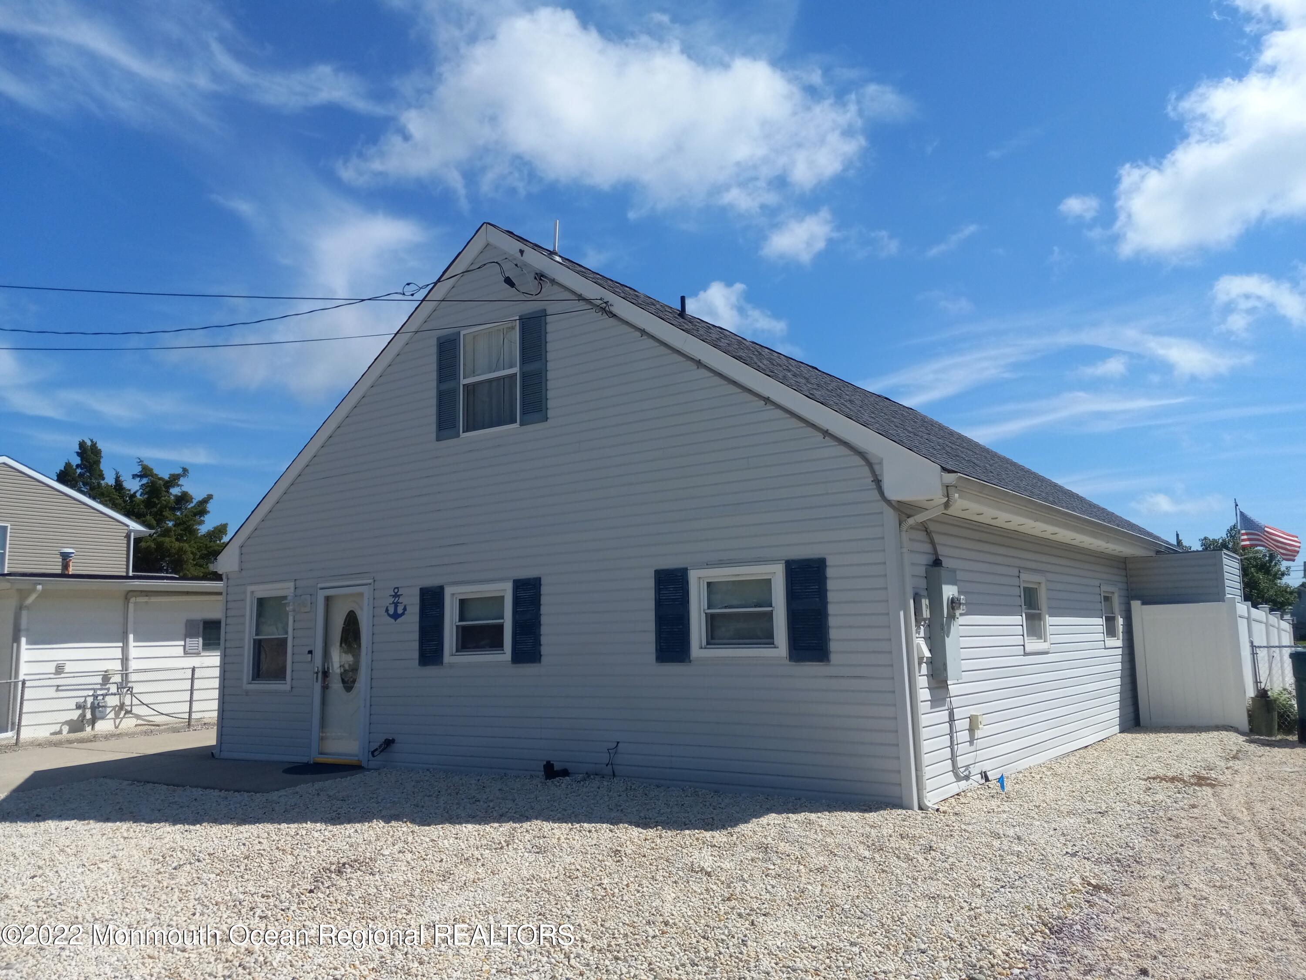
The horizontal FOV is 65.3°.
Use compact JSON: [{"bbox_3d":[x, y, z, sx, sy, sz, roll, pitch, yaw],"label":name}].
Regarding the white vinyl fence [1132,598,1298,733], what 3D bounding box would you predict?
[{"bbox_3d":[9.534,2.825,17.042,1.400,1.860,6.800,-7,-10,35],"label":"white vinyl fence"}]

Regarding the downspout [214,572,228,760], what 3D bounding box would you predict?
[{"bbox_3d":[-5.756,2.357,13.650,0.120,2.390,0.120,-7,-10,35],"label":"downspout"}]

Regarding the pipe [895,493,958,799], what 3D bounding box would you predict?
[{"bbox_3d":[2.244,1.225,7.996,0.460,2.490,0.110,-7,-10,35],"label":"pipe"}]

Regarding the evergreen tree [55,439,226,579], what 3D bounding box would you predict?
[{"bbox_3d":[-17.447,2.588,34.384,5.440,8.530,5.170,3,-9,-27],"label":"evergreen tree"}]

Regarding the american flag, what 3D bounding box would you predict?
[{"bbox_3d":[16.953,1.248,28.000,1.600,1.280,0.320,-6,-10,31],"label":"american flag"}]

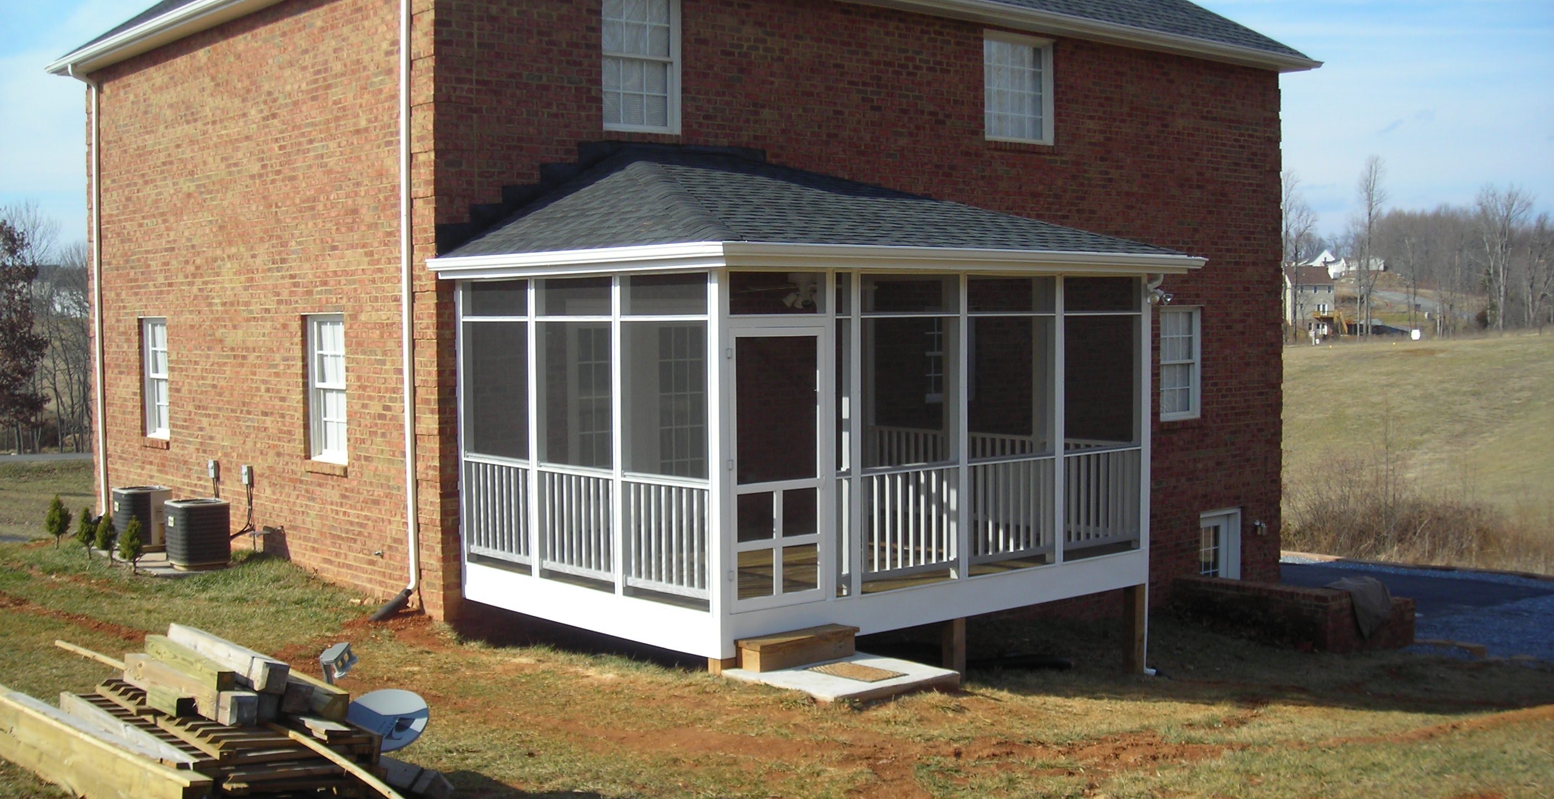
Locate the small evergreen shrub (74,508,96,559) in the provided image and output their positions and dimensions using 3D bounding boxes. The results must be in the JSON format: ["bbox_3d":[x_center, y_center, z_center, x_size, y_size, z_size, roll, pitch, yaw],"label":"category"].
[{"bbox_3d":[-7.523,1.458,18.529,0.251,0.554,0.251,-2,3,-39],"label":"small evergreen shrub"}]

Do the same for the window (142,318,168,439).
[{"bbox_3d":[-7.269,-0.244,20.033,0.120,1.450,0.930,-3,4,-40],"label":"window"}]

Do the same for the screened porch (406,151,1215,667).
[{"bbox_3d":[0.406,-0.247,14.788,5.380,4.230,4.020,-2,3,-39],"label":"screened porch"}]

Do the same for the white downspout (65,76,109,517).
[{"bbox_3d":[-8.664,-1.390,21.293,0.420,5.600,0.120,-2,3,-39],"label":"white downspout"}]

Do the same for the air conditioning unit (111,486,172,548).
[{"bbox_3d":[-7.056,1.306,18.953,0.570,0.613,0.570,-2,3,-39],"label":"air conditioning unit"}]

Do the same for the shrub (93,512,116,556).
[{"bbox_3d":[-7.137,1.479,18.135,0.258,0.542,0.258,-2,3,-39],"label":"shrub"}]

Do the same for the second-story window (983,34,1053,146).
[{"bbox_3d":[2.721,-3.507,19.285,1.170,1.240,0.120,-3,4,-40],"label":"second-story window"}]

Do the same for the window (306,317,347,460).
[{"bbox_3d":[-4.310,-0.108,16.517,0.140,1.420,0.920,-2,3,-39],"label":"window"}]

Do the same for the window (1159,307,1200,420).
[{"bbox_3d":[5.036,-0.446,21.399,0.880,1.410,0.120,-3,4,-40],"label":"window"}]

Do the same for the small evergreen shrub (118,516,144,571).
[{"bbox_3d":[-6.589,1.481,17.401,0.248,0.595,0.248,-2,3,-39],"label":"small evergreen shrub"}]

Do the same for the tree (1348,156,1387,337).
[{"bbox_3d":[77.904,-20.176,225.000,5.100,23.860,5.100,-2,3,-39],"label":"tree"}]

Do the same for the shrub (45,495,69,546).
[{"bbox_3d":[-7.987,1.351,18.898,0.300,0.600,0.300,-3,4,-40],"label":"shrub"}]

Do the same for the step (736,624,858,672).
[{"bbox_3d":[0.161,1.799,12.345,0.980,0.200,0.280,-3,4,-40],"label":"step"}]

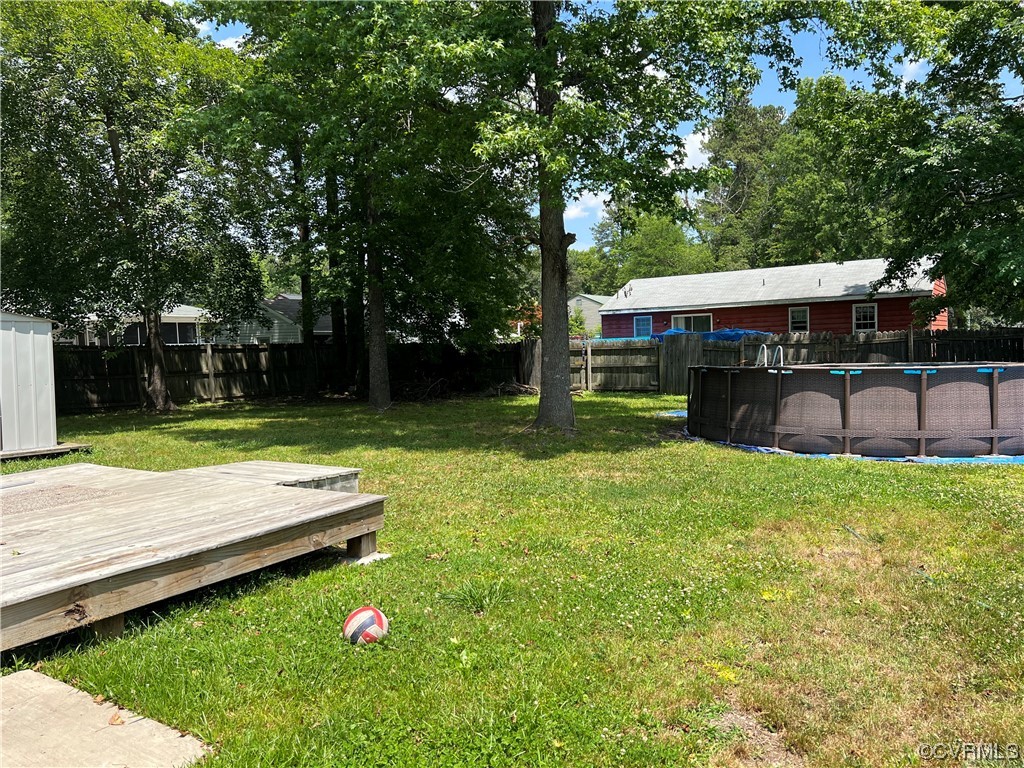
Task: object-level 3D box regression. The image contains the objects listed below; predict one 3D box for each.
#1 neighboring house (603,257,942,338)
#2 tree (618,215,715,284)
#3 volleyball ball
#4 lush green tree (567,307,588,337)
[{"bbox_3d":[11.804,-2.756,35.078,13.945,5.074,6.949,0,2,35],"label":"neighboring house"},{"bbox_3d":[10.752,-6.235,53.161,6.600,10.897,6.600,-1,2,0],"label":"tree"},{"bbox_3d":[-0.677,1.145,3.580,0.210,0.210,0.210,-1,2,0],"label":"volleyball ball"},{"bbox_3d":[3.443,-2.143,40.056,1.350,3.777,1.350,-1,2,0],"label":"lush green tree"}]

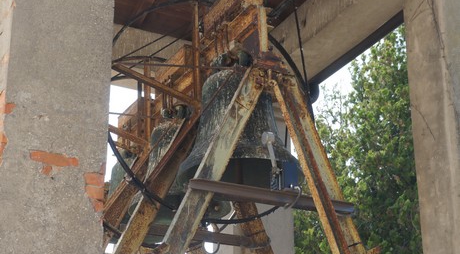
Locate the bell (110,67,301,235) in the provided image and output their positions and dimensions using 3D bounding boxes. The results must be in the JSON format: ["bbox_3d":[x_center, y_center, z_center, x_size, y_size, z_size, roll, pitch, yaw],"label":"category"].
[{"bbox_3d":[0.060,-0.030,6.750,0.830,0.820,0.830,12,-27,-25],"label":"bell"}]

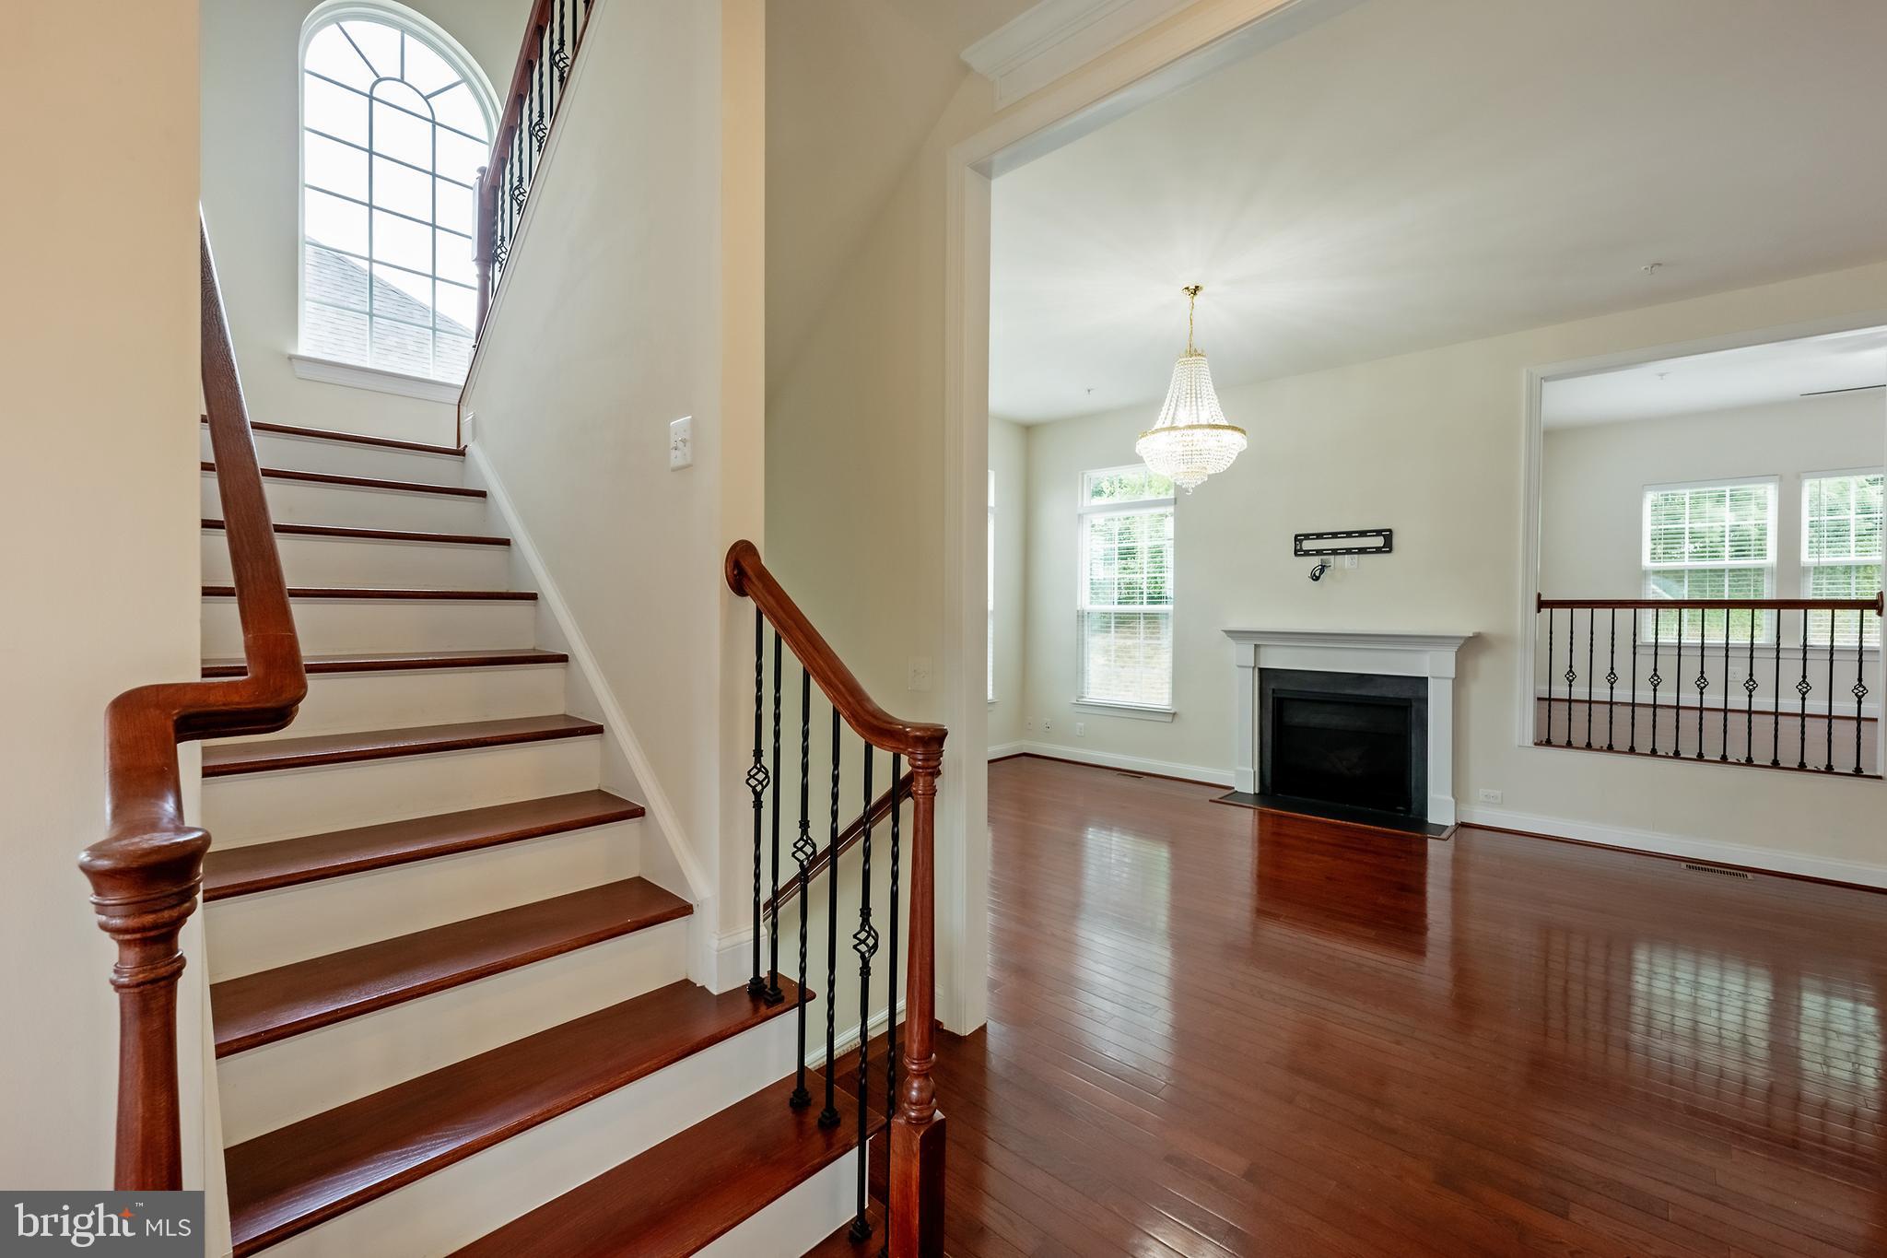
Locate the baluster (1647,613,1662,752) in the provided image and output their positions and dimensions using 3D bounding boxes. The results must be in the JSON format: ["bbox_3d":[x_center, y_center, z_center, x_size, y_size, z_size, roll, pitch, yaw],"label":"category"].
[{"bbox_3d":[4.302,0.323,4.431,0.046,0.877,0.046,2,1,42],"label":"baluster"}]

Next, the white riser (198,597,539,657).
[{"bbox_3d":[-1.648,-0.007,2.167,0.020,0.163,0.815,1,1,42],"label":"white riser"}]

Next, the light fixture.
[{"bbox_3d":[1.426,-1.380,4.242,0.604,1.188,0.604,2,1,42],"label":"light fixture"}]

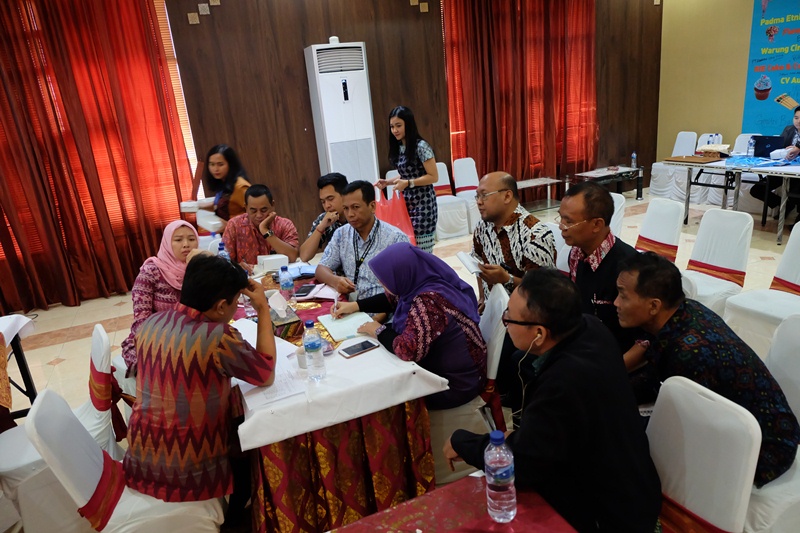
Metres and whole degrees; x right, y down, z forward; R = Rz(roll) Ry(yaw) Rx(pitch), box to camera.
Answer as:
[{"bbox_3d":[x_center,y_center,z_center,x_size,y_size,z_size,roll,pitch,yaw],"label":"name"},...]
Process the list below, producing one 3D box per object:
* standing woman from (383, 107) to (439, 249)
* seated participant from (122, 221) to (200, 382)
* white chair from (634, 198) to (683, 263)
[{"bbox_3d":[0.124,-0.424,4.335,0.480,1.670,0.460,-19,21,-36],"label":"standing woman"},{"bbox_3d":[-1.093,0.367,2.848,0.630,1.200,0.490,1,18,22],"label":"seated participant"},{"bbox_3d":[1.711,-0.008,3.812,0.540,0.890,0.450,-11,18,-16],"label":"white chair"}]

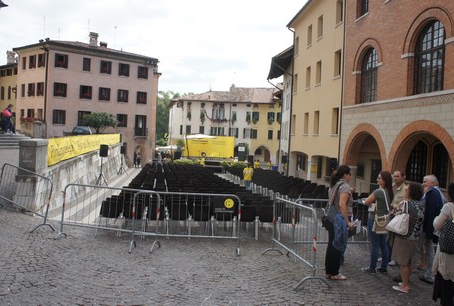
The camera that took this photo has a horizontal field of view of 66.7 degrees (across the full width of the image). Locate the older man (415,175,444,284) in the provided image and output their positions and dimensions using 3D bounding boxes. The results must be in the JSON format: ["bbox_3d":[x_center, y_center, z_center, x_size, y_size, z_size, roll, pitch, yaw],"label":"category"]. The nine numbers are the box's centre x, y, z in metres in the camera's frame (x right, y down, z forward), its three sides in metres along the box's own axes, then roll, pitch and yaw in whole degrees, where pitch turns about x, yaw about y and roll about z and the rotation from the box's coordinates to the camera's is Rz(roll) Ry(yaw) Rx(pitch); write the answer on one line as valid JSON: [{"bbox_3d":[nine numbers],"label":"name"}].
[{"bbox_3d":[3.160,1.175,5.360,0.450,1.690,0.540,4,3,37],"label":"older man"}]

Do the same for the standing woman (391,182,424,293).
[{"bbox_3d":[2.606,1.195,4.970,0.450,1.570,0.500,4,3,33],"label":"standing woman"}]

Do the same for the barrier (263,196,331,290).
[{"bbox_3d":[1.065,1.390,5.820,0.500,1.100,1.950,2,-1,-10],"label":"barrier"}]

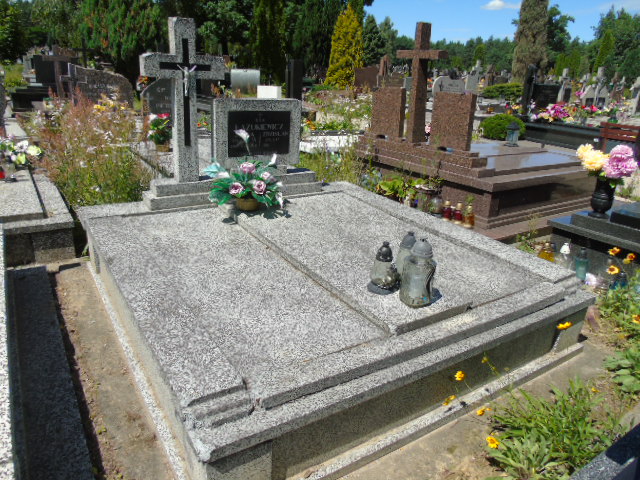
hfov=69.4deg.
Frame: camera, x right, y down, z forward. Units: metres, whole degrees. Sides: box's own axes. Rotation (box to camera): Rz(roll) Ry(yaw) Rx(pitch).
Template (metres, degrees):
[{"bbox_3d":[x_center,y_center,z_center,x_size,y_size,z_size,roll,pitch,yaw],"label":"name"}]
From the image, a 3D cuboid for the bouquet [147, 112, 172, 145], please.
[{"bbox_3d":[-1.706,-1.183,4.928,0.320,0.400,0.300,-10,25,-32],"label":"bouquet"}]

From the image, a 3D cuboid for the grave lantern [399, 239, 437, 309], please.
[{"bbox_3d":[0.439,0.140,2.043,0.140,0.295,0.140,3,20,-1],"label":"grave lantern"}]

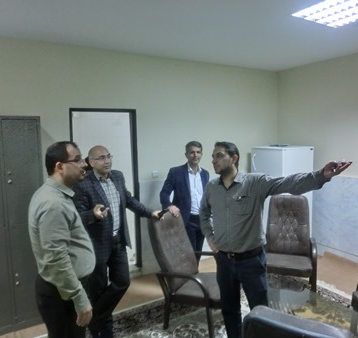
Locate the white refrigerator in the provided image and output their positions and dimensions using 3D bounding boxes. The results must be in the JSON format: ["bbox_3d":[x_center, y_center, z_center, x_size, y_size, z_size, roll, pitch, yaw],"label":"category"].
[{"bbox_3d":[1.524,0.480,4.654,0.650,1.590,0.600,-4,7,-30],"label":"white refrigerator"}]

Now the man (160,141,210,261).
[{"bbox_3d":[0.075,0.583,3.250,0.560,1.720,0.420,-3,6,-20],"label":"man"}]

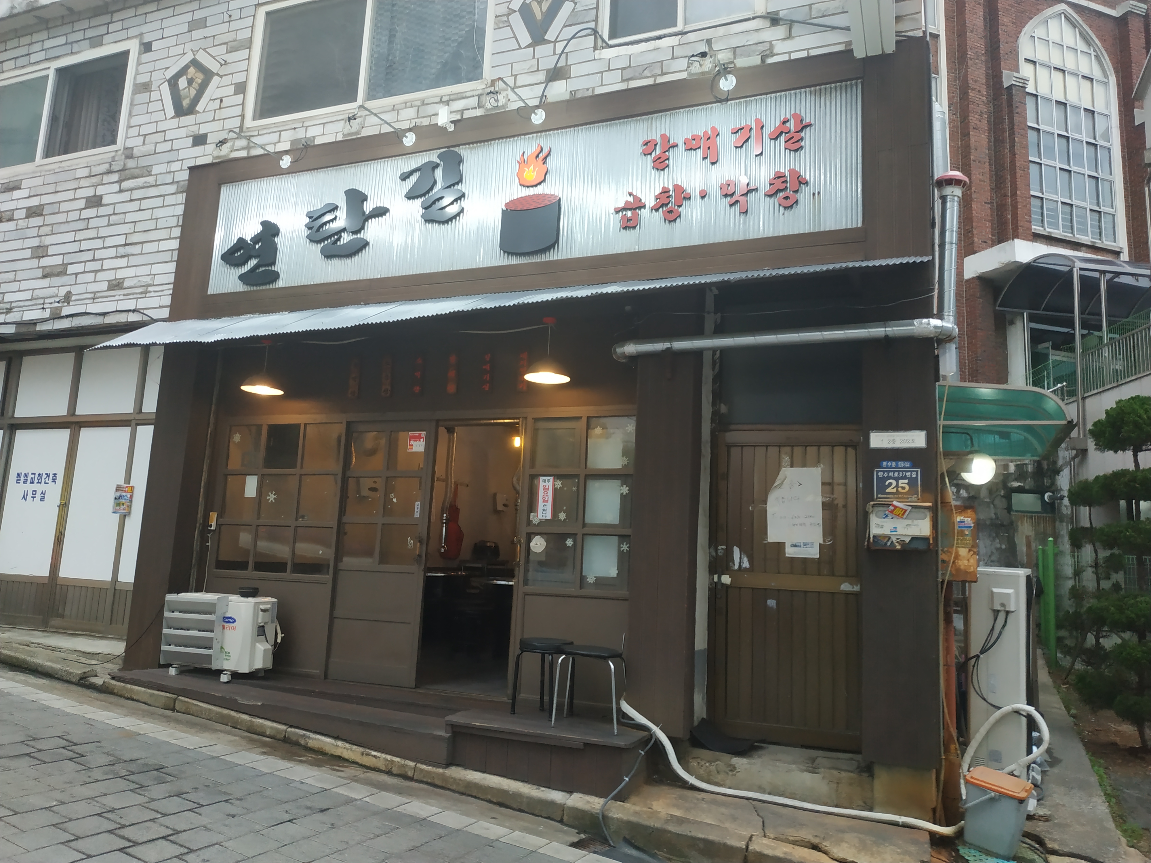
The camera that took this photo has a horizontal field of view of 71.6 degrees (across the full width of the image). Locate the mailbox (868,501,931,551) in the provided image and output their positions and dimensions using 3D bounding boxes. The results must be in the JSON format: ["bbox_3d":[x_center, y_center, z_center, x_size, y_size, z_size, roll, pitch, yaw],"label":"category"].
[{"bbox_3d":[1.860,0.549,4.589,0.340,0.260,0.110,-1,-10,21],"label":"mailbox"}]

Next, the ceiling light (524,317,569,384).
[{"bbox_3d":[-0.180,-0.566,5.380,0.312,0.430,0.312,3,-9,0],"label":"ceiling light"}]

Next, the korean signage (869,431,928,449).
[{"bbox_3d":[1.904,0.048,4.709,0.313,0.102,0.020,-1,-10,21],"label":"korean signage"}]

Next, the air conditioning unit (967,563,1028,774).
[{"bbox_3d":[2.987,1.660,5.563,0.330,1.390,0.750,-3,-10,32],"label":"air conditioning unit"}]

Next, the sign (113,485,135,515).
[{"bbox_3d":[-4.037,0.608,7.129,0.210,0.260,0.040,-1,-9,21],"label":"sign"}]

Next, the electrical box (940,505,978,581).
[{"bbox_3d":[2.243,0.663,4.717,0.225,0.435,0.200,-1,-10,21],"label":"electrical box"}]

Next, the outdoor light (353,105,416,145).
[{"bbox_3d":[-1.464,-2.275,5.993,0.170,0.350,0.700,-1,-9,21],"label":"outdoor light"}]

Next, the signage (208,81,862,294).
[{"bbox_3d":[-0.670,-1.709,5.980,5.310,0.990,0.100,-1,-9,21],"label":"signage"}]

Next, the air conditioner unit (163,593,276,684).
[{"bbox_3d":[-2.736,1.570,6.133,0.780,0.600,0.370,-1,-10,21],"label":"air conditioner unit"}]

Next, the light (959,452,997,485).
[{"bbox_3d":[2.737,0.256,5.411,0.215,0.215,0.215,-1,-10,21],"label":"light"}]

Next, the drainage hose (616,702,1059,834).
[{"bbox_3d":[1.369,1.779,4.487,2.320,0.690,0.340,-1,-9,21],"label":"drainage hose"}]

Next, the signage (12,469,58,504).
[{"bbox_3d":[-5.409,0.563,7.977,0.620,0.320,0.015,-1,-10,21],"label":"signage"}]

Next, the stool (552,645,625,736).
[{"bbox_3d":[0.087,1.511,4.726,0.390,0.450,0.370,-1,-9,21],"label":"stool"}]

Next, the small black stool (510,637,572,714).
[{"bbox_3d":[-0.193,1.585,5.142,0.340,0.460,0.340,-1,-10,21],"label":"small black stool"}]

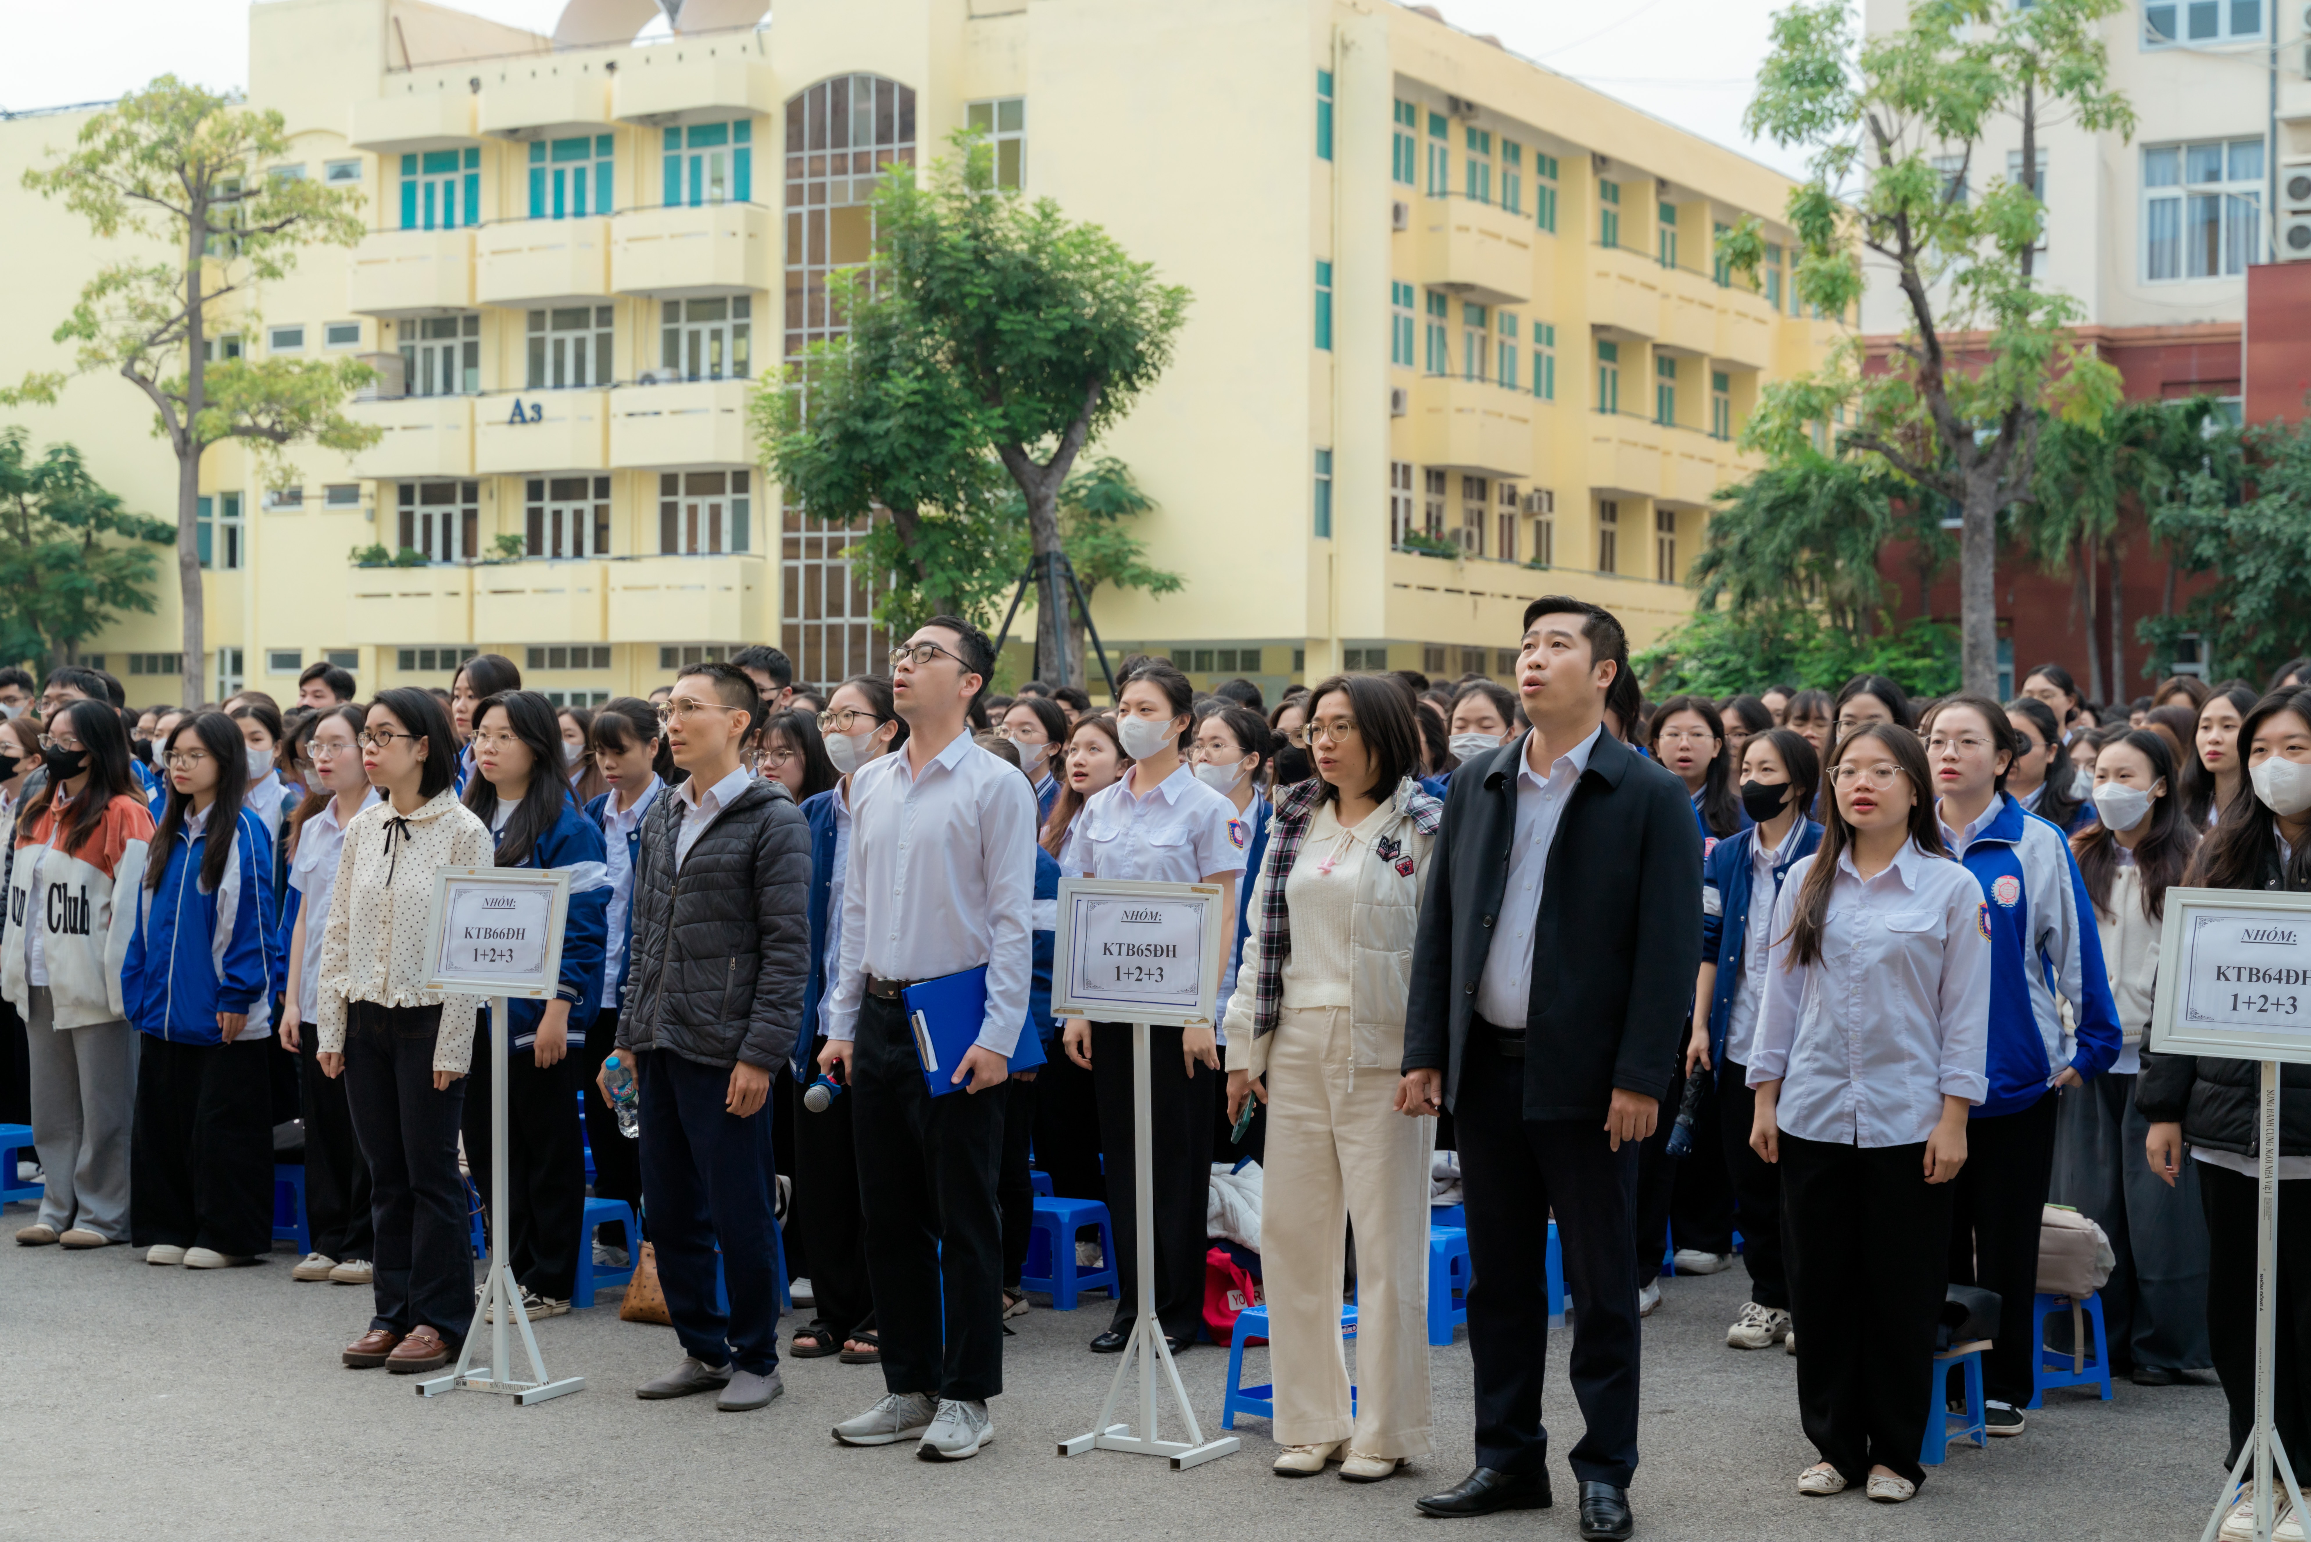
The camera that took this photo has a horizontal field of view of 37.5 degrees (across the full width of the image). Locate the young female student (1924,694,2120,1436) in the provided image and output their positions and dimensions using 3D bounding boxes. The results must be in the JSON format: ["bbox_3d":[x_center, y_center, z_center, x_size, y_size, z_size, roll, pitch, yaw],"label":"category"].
[{"bbox_3d":[1.876,0.639,7.514,0.520,1.617,0.340,1,1,31],"label":"young female student"}]

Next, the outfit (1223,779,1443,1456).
[{"bbox_3d":[0.377,0.730,7.127,0.480,1.389,0.330,1,1,26],"label":"outfit"}]

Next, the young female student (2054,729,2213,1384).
[{"bbox_3d":[2.350,0.671,8.123,0.460,1.545,0.310,1,1,31],"label":"young female student"}]

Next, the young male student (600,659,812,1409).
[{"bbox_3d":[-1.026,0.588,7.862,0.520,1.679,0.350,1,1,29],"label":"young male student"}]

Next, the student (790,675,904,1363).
[{"bbox_3d":[-0.739,0.595,8.273,0.460,1.650,0.300,1,1,33],"label":"student"}]

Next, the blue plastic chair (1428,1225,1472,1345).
[{"bbox_3d":[0.677,1.299,8.623,0.260,0.250,0.260,1,1,36],"label":"blue plastic chair"}]

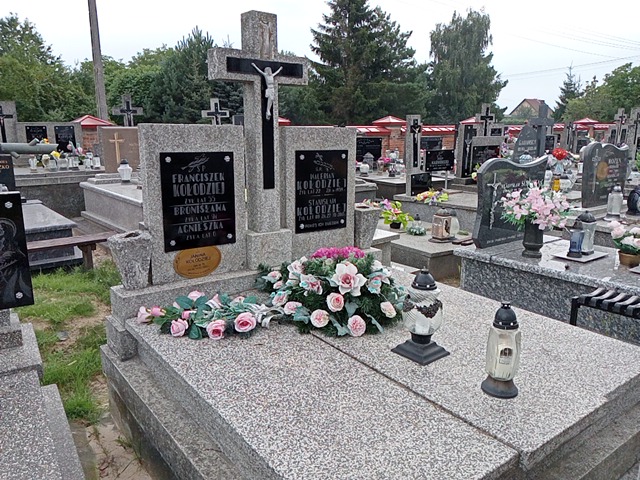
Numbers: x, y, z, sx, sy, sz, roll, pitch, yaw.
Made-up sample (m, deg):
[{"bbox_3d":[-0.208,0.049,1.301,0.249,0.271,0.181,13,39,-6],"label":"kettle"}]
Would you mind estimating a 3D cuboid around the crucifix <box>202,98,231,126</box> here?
[{"bbox_3d":[-1.996,-2.255,10.168,0.490,1.000,0.150,-9,16,-36],"label":"crucifix"}]

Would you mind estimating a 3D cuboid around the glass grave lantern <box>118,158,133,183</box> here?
[{"bbox_3d":[-2.823,-1.002,7.500,0.195,0.339,0.195,-4,14,-20],"label":"glass grave lantern"}]

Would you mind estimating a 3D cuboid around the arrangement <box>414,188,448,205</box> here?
[{"bbox_3d":[1.243,-0.493,5.756,0.320,0.150,0.280,-9,16,-35],"label":"arrangement"}]

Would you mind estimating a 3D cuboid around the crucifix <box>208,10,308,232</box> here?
[{"bbox_3d":[-0.328,-0.629,2.898,0.562,1.180,0.115,-9,16,-36],"label":"crucifix"}]

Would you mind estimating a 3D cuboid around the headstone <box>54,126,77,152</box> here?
[{"bbox_3d":[-4.194,-1.657,8.551,0.290,0.420,0.030,-9,16,-36],"label":"headstone"}]

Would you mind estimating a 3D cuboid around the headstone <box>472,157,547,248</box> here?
[{"bbox_3d":[1.631,-0.334,4.397,0.883,0.710,0.075,-9,15,-34],"label":"headstone"}]

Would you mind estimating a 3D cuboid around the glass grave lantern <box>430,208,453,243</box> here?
[{"bbox_3d":[1.212,-0.151,5.125,0.170,0.320,0.170,-9,16,-35],"label":"glass grave lantern"}]

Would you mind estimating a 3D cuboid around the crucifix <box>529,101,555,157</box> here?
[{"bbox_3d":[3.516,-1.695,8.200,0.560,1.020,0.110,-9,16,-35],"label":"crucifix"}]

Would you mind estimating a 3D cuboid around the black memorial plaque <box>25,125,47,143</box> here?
[{"bbox_3d":[-4.527,-1.605,8.307,0.290,0.420,0.030,-9,16,-36],"label":"black memorial plaque"}]

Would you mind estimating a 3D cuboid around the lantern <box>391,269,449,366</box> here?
[{"bbox_3d":[0.426,0.297,2.135,0.175,0.355,0.175,-9,16,-35],"label":"lantern"}]

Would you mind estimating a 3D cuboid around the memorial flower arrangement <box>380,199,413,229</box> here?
[{"bbox_3d":[0.782,-0.267,5.285,0.320,0.295,0.300,-3,14,-14],"label":"memorial flower arrangement"}]

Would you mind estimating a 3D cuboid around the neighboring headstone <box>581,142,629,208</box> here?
[{"bbox_3d":[2.922,-0.684,5.324,0.860,0.630,0.080,-9,16,-35],"label":"neighboring headstone"}]

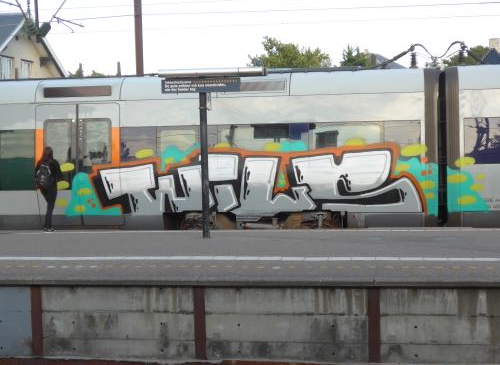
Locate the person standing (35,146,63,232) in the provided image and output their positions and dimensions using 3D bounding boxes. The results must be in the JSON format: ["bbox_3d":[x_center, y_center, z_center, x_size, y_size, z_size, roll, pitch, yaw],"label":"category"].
[{"bbox_3d":[-3.971,0.135,16.732,0.500,1.660,0.450,1,3,36],"label":"person standing"}]

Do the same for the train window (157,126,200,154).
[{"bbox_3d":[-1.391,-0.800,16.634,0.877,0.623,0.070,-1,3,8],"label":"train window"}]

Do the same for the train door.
[{"bbox_3d":[-3.402,-0.359,16.956,1.778,2.423,0.100,-1,3,8],"label":"train door"}]

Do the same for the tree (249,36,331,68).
[{"bbox_3d":[2.304,-4.067,48.184,5.400,8.435,5.400,-1,3,8],"label":"tree"}]

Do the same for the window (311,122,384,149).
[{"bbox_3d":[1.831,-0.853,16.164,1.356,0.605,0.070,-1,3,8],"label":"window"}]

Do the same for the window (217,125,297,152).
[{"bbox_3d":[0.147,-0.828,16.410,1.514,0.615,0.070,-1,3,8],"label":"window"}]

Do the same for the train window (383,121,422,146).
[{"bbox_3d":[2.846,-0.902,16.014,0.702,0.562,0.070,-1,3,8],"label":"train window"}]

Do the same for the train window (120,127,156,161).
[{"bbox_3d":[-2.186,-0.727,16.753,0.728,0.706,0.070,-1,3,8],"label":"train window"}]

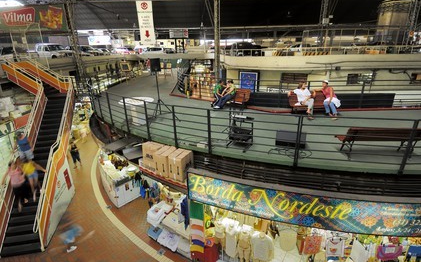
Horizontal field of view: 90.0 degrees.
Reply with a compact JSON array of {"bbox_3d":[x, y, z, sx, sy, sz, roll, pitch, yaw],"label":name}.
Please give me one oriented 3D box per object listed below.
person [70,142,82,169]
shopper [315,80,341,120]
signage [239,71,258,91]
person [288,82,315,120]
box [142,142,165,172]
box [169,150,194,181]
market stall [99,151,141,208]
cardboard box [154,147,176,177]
[{"bbox_3d":[-6.636,1.076,10.564,0.500,1.660,0.400,-5,21,-11],"label":"person"},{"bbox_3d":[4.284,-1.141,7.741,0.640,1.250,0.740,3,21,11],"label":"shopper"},{"bbox_3d":[2.109,-2.634,11.524,0.980,1.159,0.080,7,22,21],"label":"signage"},{"bbox_3d":[3.364,-1.121,7.741,0.740,1.250,0.780,-3,21,-5],"label":"person"},{"bbox_3d":[-1.573,0.664,5.877,0.516,0.605,0.350,8,22,23],"label":"box"},{"bbox_3d":[-0.752,0.849,5.336,0.350,0.605,0.516,8,22,22],"label":"box"},{"bbox_3d":[-3.882,1.869,8.940,1.020,1.200,2.500,-17,25,-35],"label":"market stall"},{"bbox_3d":[-1.156,0.785,5.529,0.350,0.605,0.516,6,22,18],"label":"cardboard box"}]

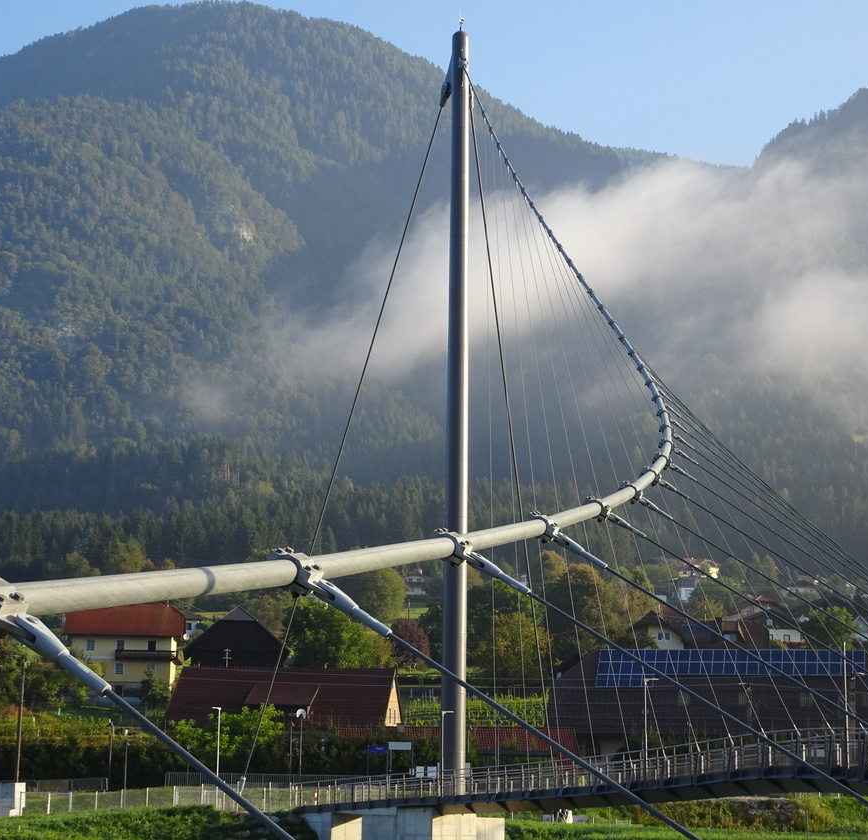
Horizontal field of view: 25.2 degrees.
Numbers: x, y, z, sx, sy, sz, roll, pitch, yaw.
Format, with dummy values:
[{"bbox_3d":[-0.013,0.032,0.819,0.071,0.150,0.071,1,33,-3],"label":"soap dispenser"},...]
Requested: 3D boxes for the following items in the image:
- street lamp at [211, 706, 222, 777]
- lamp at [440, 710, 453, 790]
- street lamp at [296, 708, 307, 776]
[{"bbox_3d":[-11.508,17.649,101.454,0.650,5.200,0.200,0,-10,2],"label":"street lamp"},{"bbox_3d":[0.689,16.874,98.027,0.700,4.300,0.200,6,-11,-25],"label":"lamp"},{"bbox_3d":[-9.018,22.282,132.036,0.650,5.200,0.500,1,-10,0],"label":"street lamp"}]

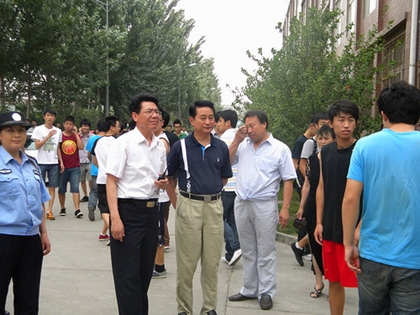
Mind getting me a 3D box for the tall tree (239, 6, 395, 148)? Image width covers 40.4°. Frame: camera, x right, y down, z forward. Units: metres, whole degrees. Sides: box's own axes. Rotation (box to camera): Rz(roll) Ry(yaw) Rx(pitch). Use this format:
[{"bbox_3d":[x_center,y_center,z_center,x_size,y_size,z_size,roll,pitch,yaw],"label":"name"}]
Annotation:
[{"bbox_3d":[2.079,-1.036,11.458,3.100,3.900,2.900,0,4,0],"label":"tall tree"}]

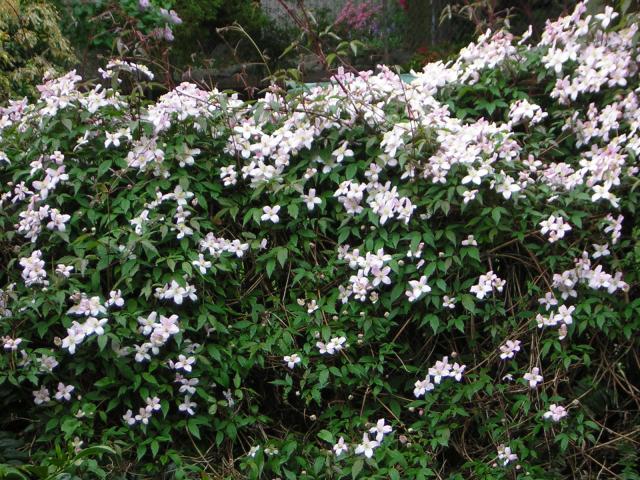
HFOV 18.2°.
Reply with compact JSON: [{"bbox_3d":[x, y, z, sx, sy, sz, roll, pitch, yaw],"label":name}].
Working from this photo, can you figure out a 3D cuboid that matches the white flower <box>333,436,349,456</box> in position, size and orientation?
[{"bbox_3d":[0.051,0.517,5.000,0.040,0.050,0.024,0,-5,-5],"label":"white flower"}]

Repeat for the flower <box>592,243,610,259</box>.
[{"bbox_3d":[0.719,0.027,5.100,0.046,0.041,0.024,0,-20,0],"label":"flower"}]

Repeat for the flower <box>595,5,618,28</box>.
[{"bbox_3d":[0.703,-0.548,4.900,0.059,0.059,0.027,2,-18,10],"label":"flower"}]

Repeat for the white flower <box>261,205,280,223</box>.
[{"bbox_3d":[-0.131,-0.070,5.300,0.052,0.047,0.022,0,-9,0],"label":"white flower"}]

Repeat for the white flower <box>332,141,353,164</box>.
[{"bbox_3d":[0.062,-0.235,5.300,0.057,0.057,0.030,1,-20,6],"label":"white flower"}]

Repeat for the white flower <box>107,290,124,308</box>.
[{"bbox_3d":[-0.548,0.159,5.350,0.047,0.047,0.027,-1,-6,-6],"label":"white flower"}]

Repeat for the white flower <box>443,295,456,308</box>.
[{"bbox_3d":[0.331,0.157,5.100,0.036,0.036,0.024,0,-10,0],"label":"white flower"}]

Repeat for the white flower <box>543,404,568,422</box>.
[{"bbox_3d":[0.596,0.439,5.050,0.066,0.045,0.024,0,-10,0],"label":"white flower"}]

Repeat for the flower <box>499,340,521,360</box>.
[{"bbox_3d":[0.470,0.274,4.950,0.054,0.050,0.027,-1,-17,-6],"label":"flower"}]

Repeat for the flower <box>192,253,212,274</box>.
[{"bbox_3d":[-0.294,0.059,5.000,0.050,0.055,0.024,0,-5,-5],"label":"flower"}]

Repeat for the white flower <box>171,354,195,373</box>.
[{"bbox_3d":[-0.338,0.306,4.950,0.060,0.048,0.026,-1,-21,-3],"label":"white flower"}]

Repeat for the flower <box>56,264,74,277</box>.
[{"bbox_3d":[-0.637,0.076,5.000,0.045,0.025,0.042,-1,41,-5],"label":"flower"}]

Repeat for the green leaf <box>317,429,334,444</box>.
[{"bbox_3d":[0.015,0.531,5.400,0.048,0.042,0.022,1,-30,7],"label":"green leaf"}]

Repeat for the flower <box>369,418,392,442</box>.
[{"bbox_3d":[0.145,0.458,4.800,0.058,0.058,0.027,1,-21,7],"label":"flower"}]

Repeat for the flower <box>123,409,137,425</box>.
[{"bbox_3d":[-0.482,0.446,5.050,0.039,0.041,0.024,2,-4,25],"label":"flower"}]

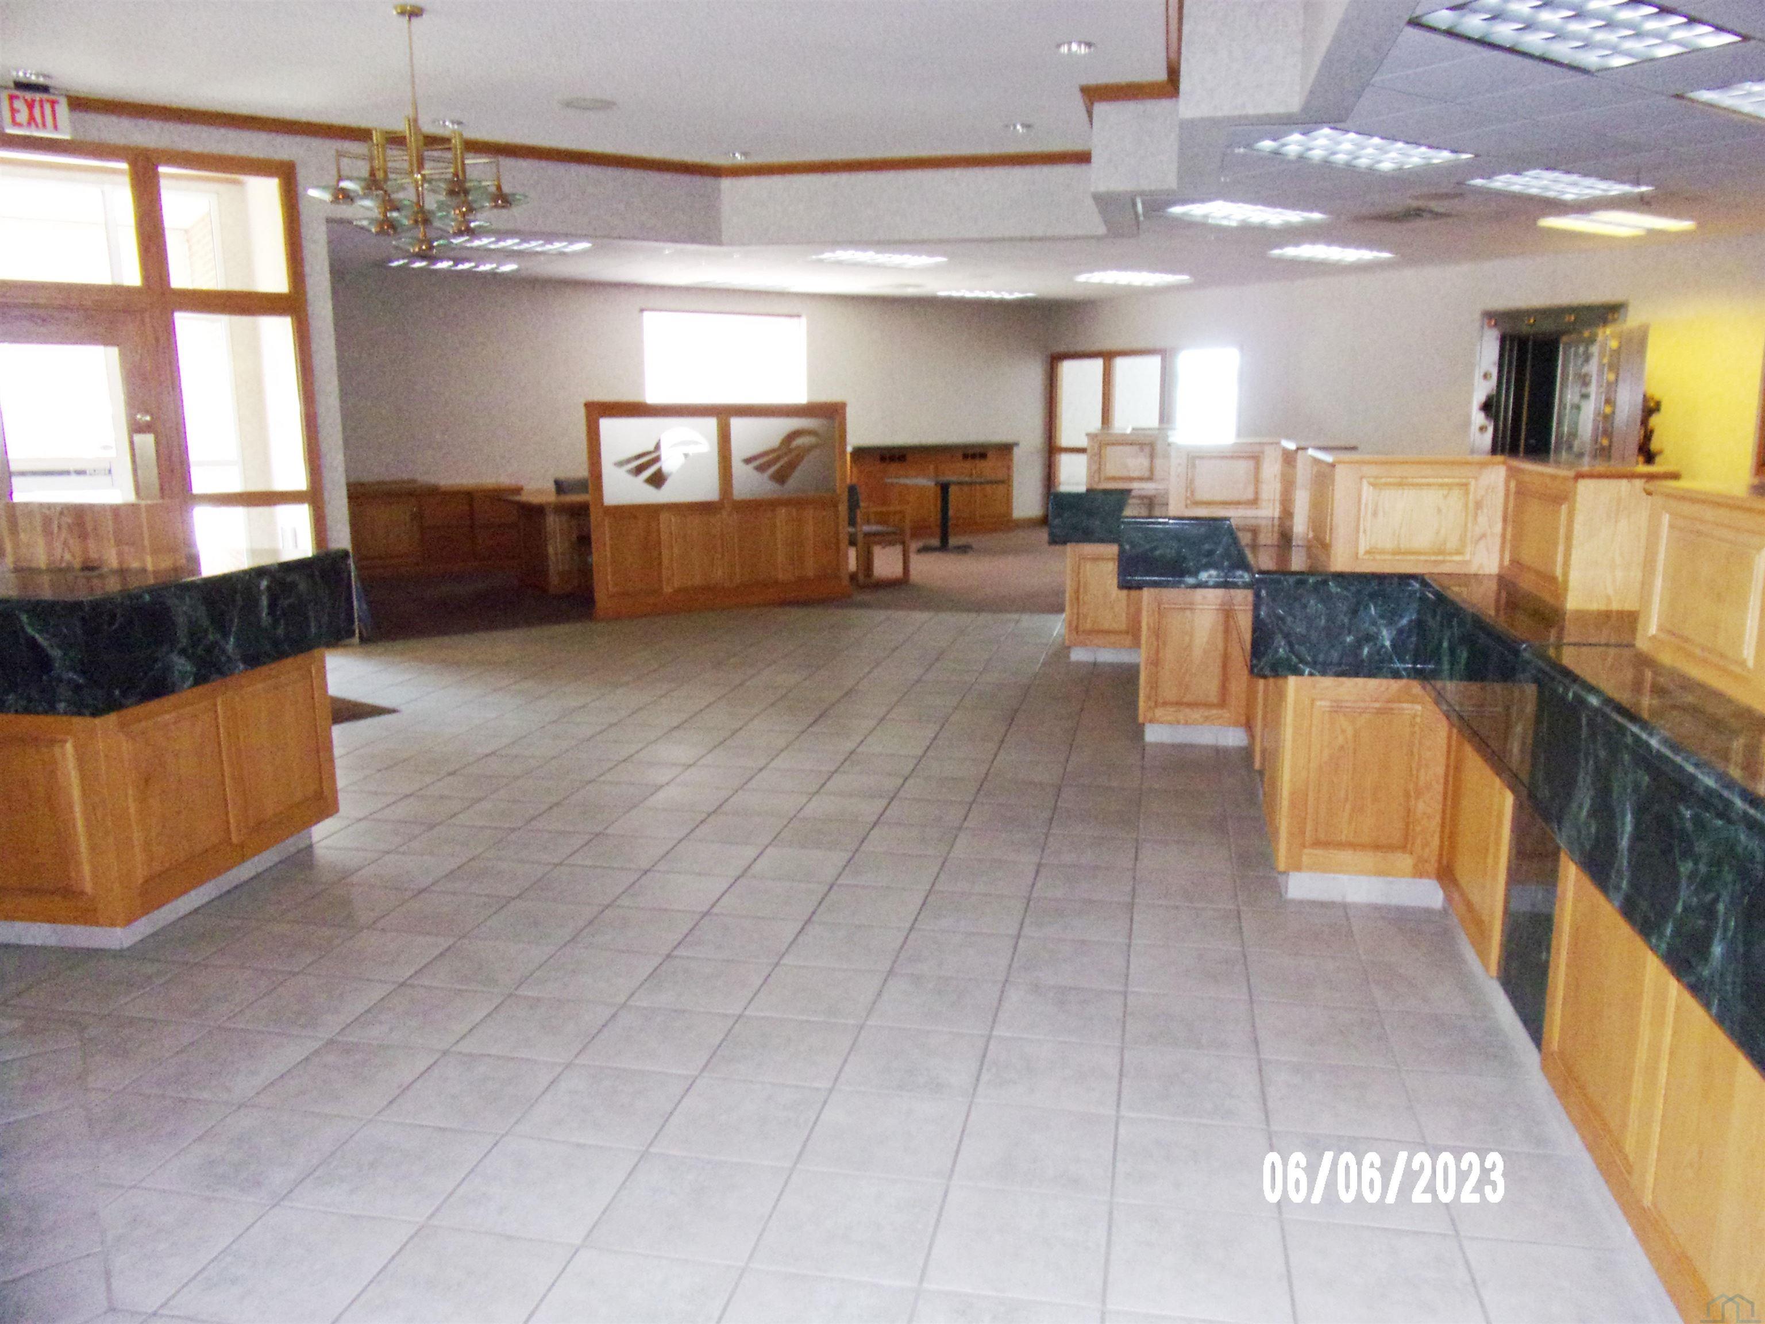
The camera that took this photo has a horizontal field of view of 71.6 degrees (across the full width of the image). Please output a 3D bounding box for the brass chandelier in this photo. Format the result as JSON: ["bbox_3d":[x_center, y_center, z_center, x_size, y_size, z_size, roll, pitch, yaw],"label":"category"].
[{"bbox_3d":[-2.108,-2.394,5.564,0.900,1.070,0.900,2,11,12],"label":"brass chandelier"}]

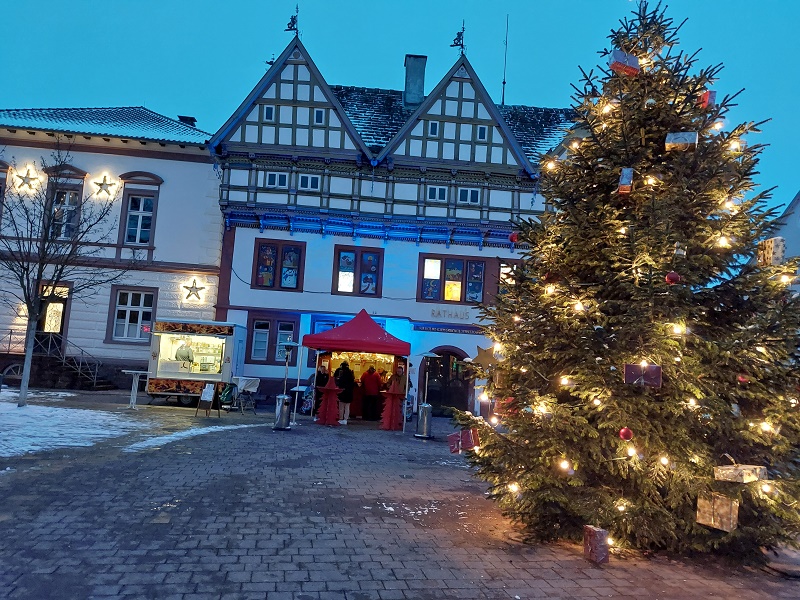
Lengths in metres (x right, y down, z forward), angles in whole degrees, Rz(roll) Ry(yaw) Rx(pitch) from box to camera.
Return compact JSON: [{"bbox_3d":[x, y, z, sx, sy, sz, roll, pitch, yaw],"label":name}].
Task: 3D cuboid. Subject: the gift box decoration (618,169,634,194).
[{"bbox_3d":[2.696,-1.418,6.894,0.121,0.210,0.252,5,-9,19],"label":"gift box decoration"}]

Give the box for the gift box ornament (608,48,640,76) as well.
[{"bbox_3d":[2.718,-2.863,6.980,0.370,0.180,0.150,5,-7,-12],"label":"gift box ornament"}]

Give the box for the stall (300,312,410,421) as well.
[{"bbox_3d":[-1.235,1.998,17.328,3.020,3.380,3.000,3,-7,3],"label":"stall"}]

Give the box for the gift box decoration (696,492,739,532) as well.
[{"bbox_3d":[2.822,1.863,5.130,0.165,0.277,0.279,5,-1,-40],"label":"gift box decoration"}]

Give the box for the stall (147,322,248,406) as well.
[{"bbox_3d":[-6.440,2.051,18.620,2.521,2.591,1.950,4,-7,-3],"label":"stall"}]

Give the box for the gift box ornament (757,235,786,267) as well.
[{"bbox_3d":[3.971,-0.508,6.177,0.190,0.300,0.240,5,-7,-15],"label":"gift box ornament"}]

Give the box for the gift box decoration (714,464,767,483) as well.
[{"bbox_3d":[3.077,1.567,5.205,0.427,0.107,0.248,7,-12,-34],"label":"gift box decoration"}]

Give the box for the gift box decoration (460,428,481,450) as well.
[{"bbox_3d":[0.870,1.727,7.127,0.190,0.220,0.200,4,-7,-2],"label":"gift box decoration"}]

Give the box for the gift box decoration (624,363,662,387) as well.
[{"bbox_3d":[2.469,0.774,5.876,0.333,0.201,0.135,2,-7,20],"label":"gift box decoration"}]

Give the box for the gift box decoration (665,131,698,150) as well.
[{"bbox_3d":[3.088,-1.739,6.338,0.320,0.130,0.230,1,-7,20],"label":"gift box decoration"}]

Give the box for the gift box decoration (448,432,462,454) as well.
[{"bbox_3d":[0.734,1.902,7.688,0.151,0.254,0.190,-4,-7,2],"label":"gift box decoration"}]

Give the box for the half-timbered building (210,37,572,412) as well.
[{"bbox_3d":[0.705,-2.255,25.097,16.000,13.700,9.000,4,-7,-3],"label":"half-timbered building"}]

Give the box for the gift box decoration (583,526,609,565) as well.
[{"bbox_3d":[1.819,2.264,5.350,0.113,0.278,0.234,4,-12,-12],"label":"gift box decoration"}]

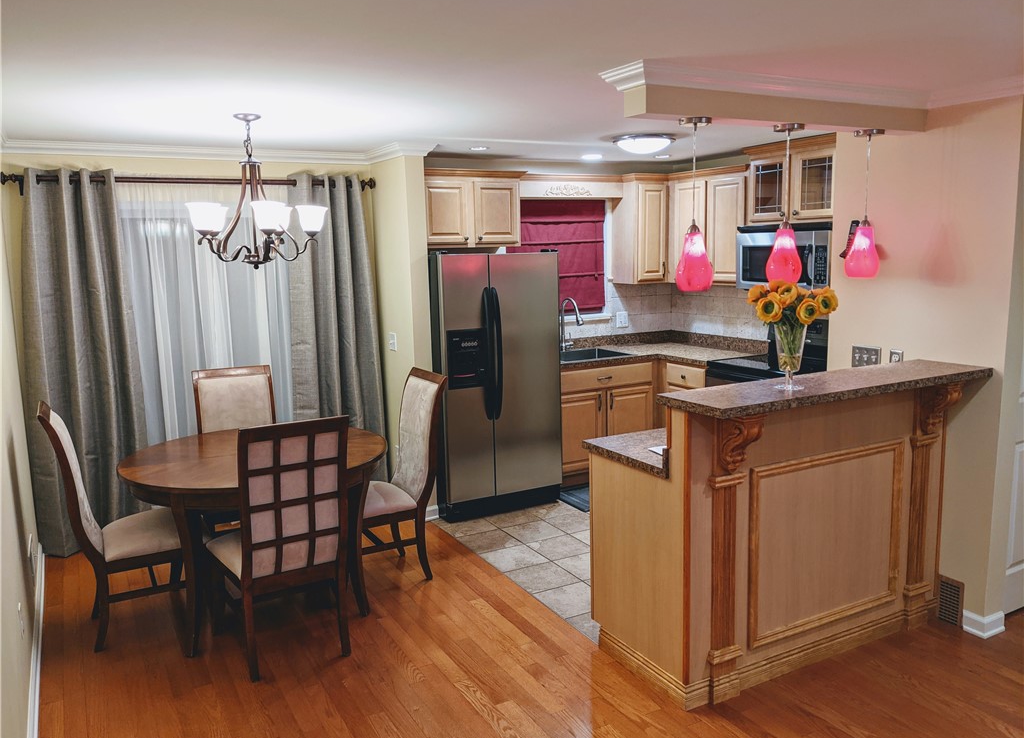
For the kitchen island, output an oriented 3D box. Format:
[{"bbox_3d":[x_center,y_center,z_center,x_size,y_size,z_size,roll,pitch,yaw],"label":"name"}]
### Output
[{"bbox_3d":[1.172,0.608,3.452,1.511,1.183,0.825,-6,10,-28],"label":"kitchen island"}]

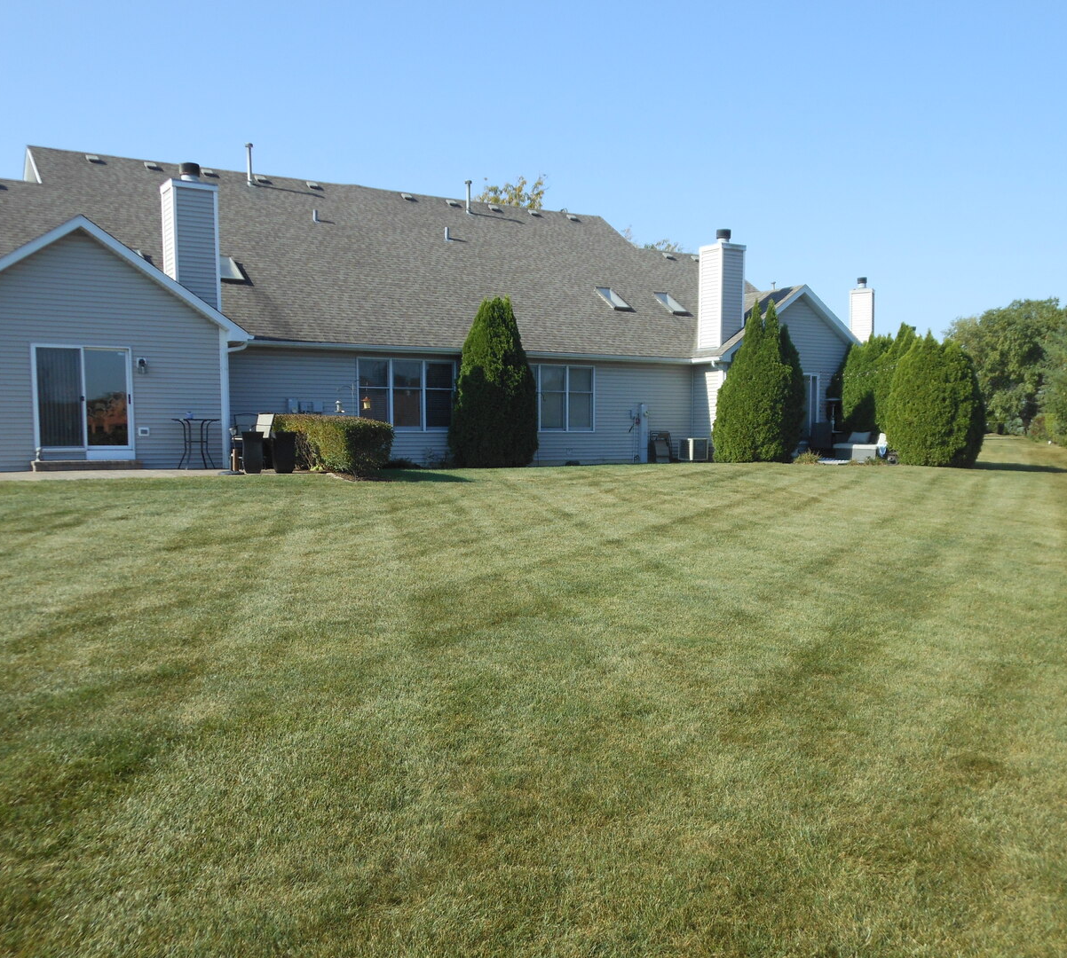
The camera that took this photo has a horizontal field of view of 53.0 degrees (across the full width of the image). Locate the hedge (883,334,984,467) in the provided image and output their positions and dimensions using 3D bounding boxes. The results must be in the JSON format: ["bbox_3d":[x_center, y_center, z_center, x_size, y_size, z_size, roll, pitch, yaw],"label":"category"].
[{"bbox_3d":[9.742,-1.892,25.941,2.400,3.270,2.350,-2,3,-31],"label":"hedge"}]

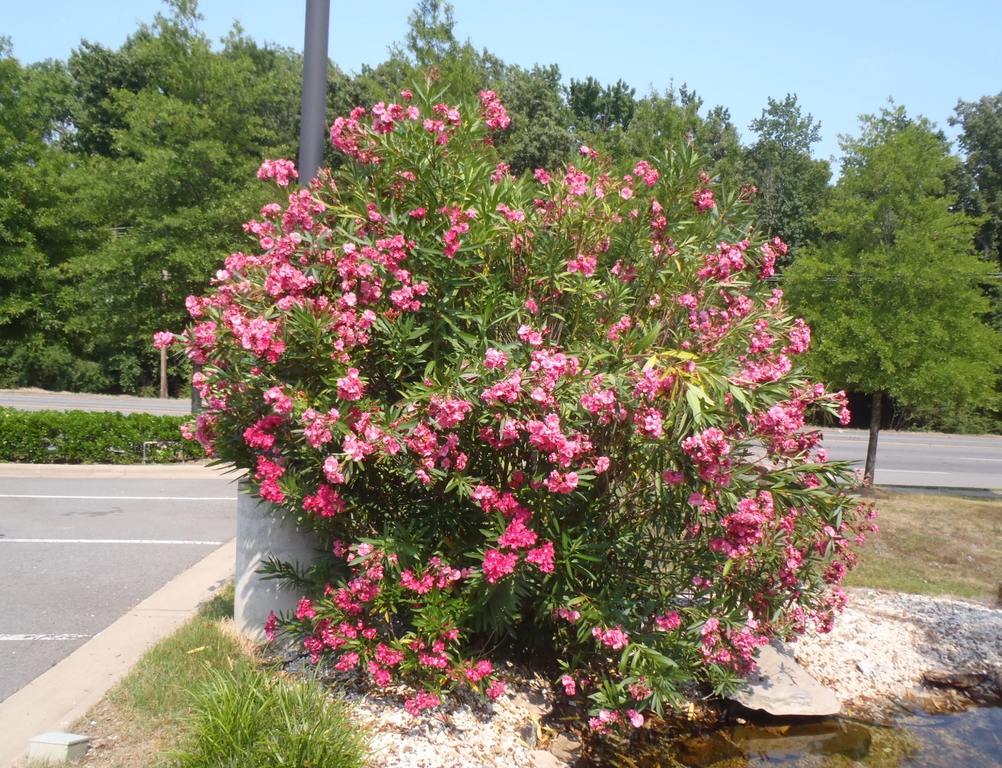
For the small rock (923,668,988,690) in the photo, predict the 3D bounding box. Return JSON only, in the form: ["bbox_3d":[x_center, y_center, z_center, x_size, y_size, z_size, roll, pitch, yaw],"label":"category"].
[{"bbox_3d":[2.409,1.564,4.400,0.350,0.085,0.190,2,3,0],"label":"small rock"}]

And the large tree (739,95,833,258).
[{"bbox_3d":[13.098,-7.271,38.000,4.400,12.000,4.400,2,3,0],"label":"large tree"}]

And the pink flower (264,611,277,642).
[{"bbox_3d":[-1.127,1.186,4.050,0.066,0.145,0.090,2,0,-9],"label":"pink flower"}]

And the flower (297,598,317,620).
[{"bbox_3d":[-0.944,1.089,4.000,0.094,0.099,0.090,2,0,-8],"label":"flower"}]

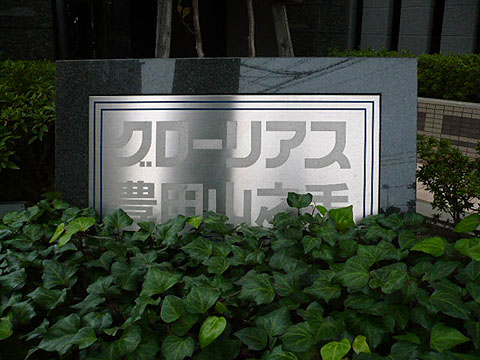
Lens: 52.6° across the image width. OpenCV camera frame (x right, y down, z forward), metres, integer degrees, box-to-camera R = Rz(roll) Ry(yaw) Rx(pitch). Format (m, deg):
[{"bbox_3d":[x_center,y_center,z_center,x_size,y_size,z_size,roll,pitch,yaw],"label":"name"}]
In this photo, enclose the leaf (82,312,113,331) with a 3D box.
[{"bbox_3d":[-0.342,0.346,1.170,0.068,0.028,0.072,-7,31,-12],"label":"leaf"}]

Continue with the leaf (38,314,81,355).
[{"bbox_3d":[-0.378,0.322,1.017,0.093,0.020,0.094,-20,34,-9],"label":"leaf"}]

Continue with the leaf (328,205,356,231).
[{"bbox_3d":[0.334,0.118,1.580,0.094,0.090,0.020,14,-3,1],"label":"leaf"}]

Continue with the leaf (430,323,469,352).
[{"bbox_3d":[0.464,0.349,1.076,0.087,0.020,0.065,-1,52,-1],"label":"leaf"}]

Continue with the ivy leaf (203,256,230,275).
[{"bbox_3d":[-0.060,0.217,1.233,0.069,0.016,0.063,10,42,12],"label":"ivy leaf"}]

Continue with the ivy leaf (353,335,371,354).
[{"bbox_3d":[0.252,0.341,1.008,0.038,0.012,0.041,16,55,11],"label":"ivy leaf"}]

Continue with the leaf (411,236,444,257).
[{"bbox_3d":[0.570,0.207,1.469,0.117,0.025,0.097,-4,28,-8],"label":"leaf"}]

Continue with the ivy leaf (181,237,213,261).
[{"bbox_3d":[-0.115,0.181,1.287,0.087,0.016,0.081,4,42,13],"label":"ivy leaf"}]

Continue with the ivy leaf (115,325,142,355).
[{"bbox_3d":[-0.233,0.334,1.017,0.060,0.016,0.060,20,51,1],"label":"ivy leaf"}]

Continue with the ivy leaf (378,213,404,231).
[{"bbox_3d":[0.527,0.141,1.699,0.091,0.018,0.072,5,49,4],"label":"ivy leaf"}]

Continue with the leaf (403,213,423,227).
[{"bbox_3d":[0.611,0.140,1.708,0.076,0.018,0.063,8,47,7],"label":"leaf"}]

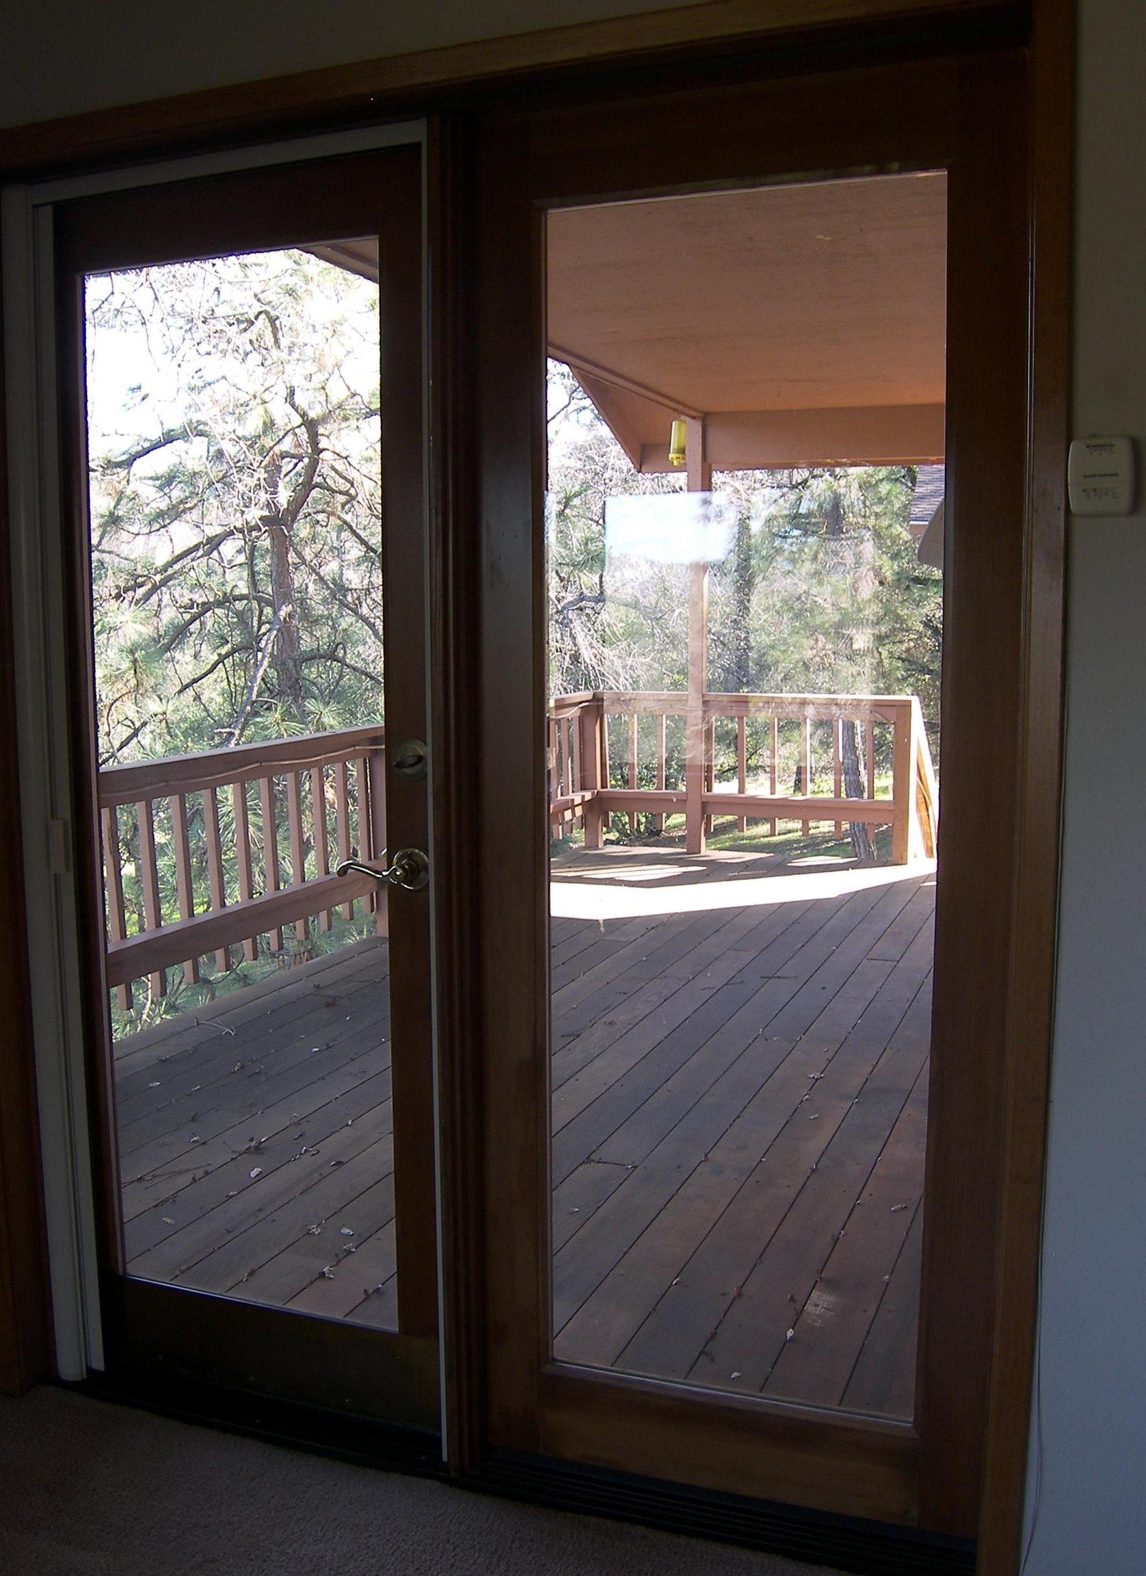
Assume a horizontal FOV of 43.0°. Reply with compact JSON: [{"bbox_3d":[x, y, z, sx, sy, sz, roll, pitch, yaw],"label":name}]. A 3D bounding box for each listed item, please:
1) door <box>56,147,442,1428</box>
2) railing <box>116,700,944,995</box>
[{"bbox_3d":[-0.546,0.031,2.413,0.755,2.015,0.050,3,7,23],"label":"door"},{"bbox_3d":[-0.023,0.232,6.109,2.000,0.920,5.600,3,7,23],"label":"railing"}]

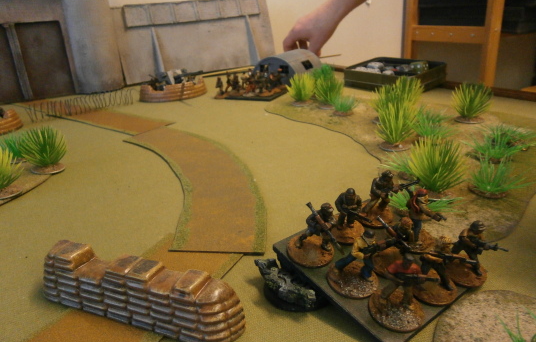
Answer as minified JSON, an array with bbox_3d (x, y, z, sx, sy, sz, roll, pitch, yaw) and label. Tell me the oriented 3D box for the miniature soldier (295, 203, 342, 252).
[{"bbox_3d":[0.026,0.029,0.209,0.024,0.028,0.016,13,32,22],"label":"miniature soldier"}]

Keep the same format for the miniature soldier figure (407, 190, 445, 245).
[{"bbox_3d":[0.083,0.023,0.214,0.021,0.033,0.015,15,33,24],"label":"miniature soldier figure"}]

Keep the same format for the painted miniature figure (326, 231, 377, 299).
[{"bbox_3d":[0.043,0.041,0.194,0.026,0.030,0.025,-2,30,-4],"label":"painted miniature figure"}]

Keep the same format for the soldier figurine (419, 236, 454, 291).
[{"bbox_3d":[0.079,0.043,0.190,0.023,0.028,0.016,13,32,22],"label":"soldier figurine"}]

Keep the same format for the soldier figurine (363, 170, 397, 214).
[{"bbox_3d":[0.066,0.013,0.241,0.018,0.026,0.016,21,36,32],"label":"soldier figurine"}]

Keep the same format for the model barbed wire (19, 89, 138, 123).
[{"bbox_3d":[-0.327,-0.115,0.713,0.179,0.025,0.024,-17,24,-30],"label":"model barbed wire"}]

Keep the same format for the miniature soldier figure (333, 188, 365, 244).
[{"bbox_3d":[0.046,0.022,0.228,0.022,0.028,0.022,-6,30,-10],"label":"miniature soldier figure"}]

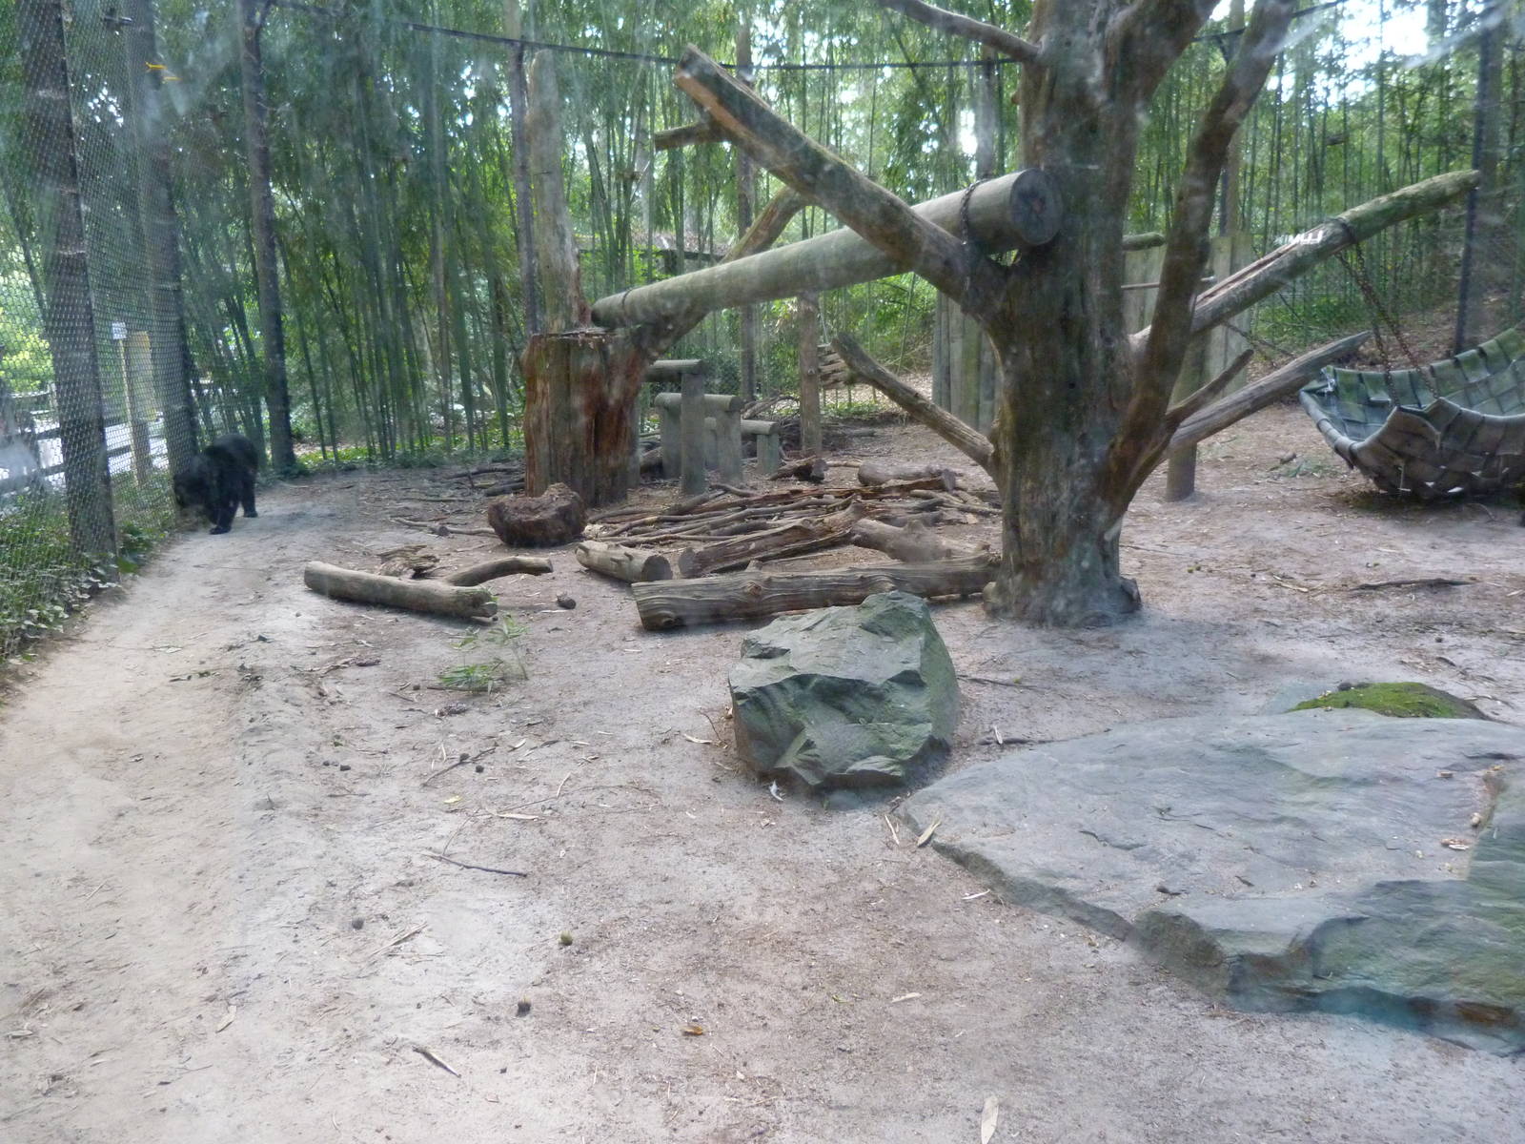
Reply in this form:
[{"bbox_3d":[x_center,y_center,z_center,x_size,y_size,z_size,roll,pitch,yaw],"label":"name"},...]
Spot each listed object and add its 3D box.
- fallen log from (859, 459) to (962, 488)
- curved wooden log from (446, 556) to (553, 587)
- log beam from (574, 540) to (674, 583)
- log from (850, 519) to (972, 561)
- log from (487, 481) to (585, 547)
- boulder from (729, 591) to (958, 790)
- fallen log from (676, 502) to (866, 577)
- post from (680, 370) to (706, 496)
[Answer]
[{"bbox_3d":[1.760,-1.173,13.255,1.204,0.300,0.280,1,11,5],"label":"fallen log"},{"bbox_3d":[-1.760,-0.013,7.541,0.769,0.140,0.180,-9,14,-40],"label":"curved wooden log"},{"bbox_3d":[-0.970,-0.074,7.656,0.726,0.210,0.210,7,13,36],"label":"log beam"},{"bbox_3d":[1.080,-0.199,8.096,0.240,0.270,1.316,-7,12,-30],"label":"log"},{"bbox_3d":[-1.602,-0.417,7.819,0.660,0.350,0.560,-2,10,-11],"label":"log"},{"bbox_3d":[0.308,0.412,4.246,0.800,0.490,0.760,0,11,4],"label":"boulder"},{"bbox_3d":[0.115,-0.246,8.271,0.280,0.310,1.871,9,14,41],"label":"fallen log"},{"bbox_3d":[-0.779,-1.519,12.269,0.260,1.370,0.260,0,10,0],"label":"post"}]

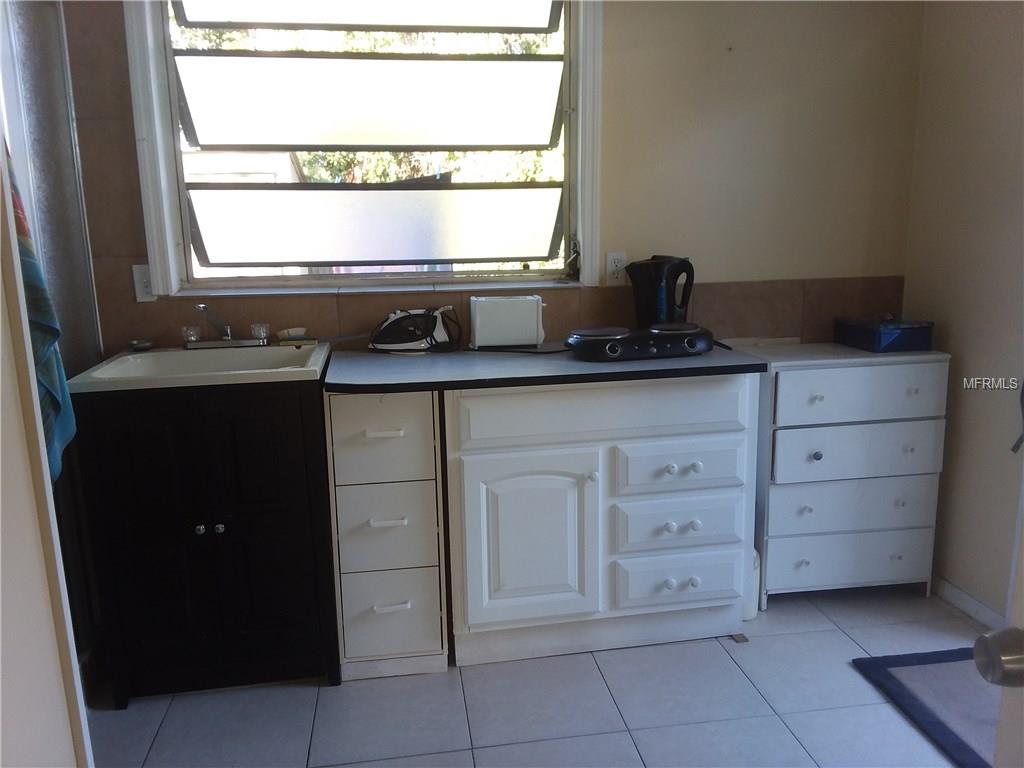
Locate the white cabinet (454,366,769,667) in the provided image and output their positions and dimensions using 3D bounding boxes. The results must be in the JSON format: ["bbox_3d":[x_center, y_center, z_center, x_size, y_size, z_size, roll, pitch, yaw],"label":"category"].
[{"bbox_3d":[0.237,0.346,2.554,0.908,0.824,0.539,-3,11,-8],"label":"white cabinet"}]

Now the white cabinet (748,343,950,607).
[{"bbox_3d":[1.077,0.292,2.752,0.608,0.817,0.381,-3,11,-8],"label":"white cabinet"}]

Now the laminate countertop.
[{"bbox_3d":[0.075,-0.065,2.459,1.229,0.028,0.603,-3,11,-8],"label":"laminate countertop"}]

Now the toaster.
[{"bbox_3d":[-0.014,-0.205,2.660,0.240,0.166,0.123,-3,11,-8],"label":"toaster"}]

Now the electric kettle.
[{"bbox_3d":[0.486,-0.284,2.664,0.231,0.278,0.160,-2,11,-3],"label":"electric kettle"}]

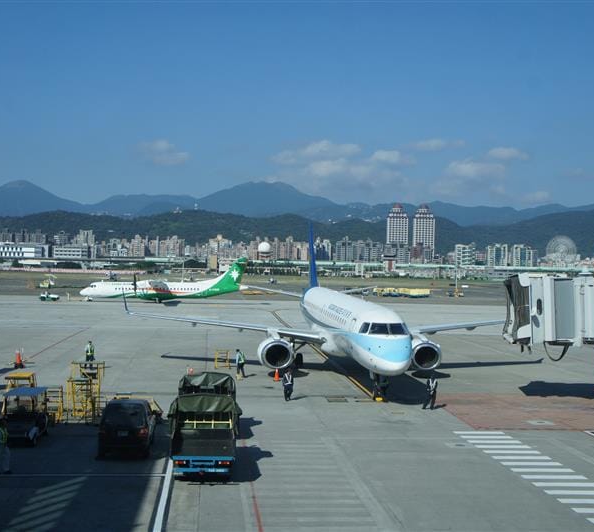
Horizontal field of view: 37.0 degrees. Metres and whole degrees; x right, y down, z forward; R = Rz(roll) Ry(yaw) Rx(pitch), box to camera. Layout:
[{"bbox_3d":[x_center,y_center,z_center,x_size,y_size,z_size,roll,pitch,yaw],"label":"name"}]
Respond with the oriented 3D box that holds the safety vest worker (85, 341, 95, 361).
[{"bbox_3d":[-13.054,5.627,56.003,0.550,1.720,0.420,1,0,0],"label":"safety vest worker"}]

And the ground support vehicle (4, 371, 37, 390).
[{"bbox_3d":[-11.699,5.588,38.100,1.250,1.850,2.700,1,0,-5],"label":"ground support vehicle"}]

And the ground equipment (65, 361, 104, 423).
[{"bbox_3d":[-9.000,5.349,38.000,1.500,2.450,2.000,1,0,-5],"label":"ground equipment"}]

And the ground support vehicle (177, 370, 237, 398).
[{"bbox_3d":[-3.695,5.596,36.800,2.100,2.200,5.000,1,0,-6],"label":"ground support vehicle"}]

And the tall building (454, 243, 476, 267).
[{"bbox_3d":[284.136,-12.489,1499.991,30.000,49.330,25.000,1,0,6],"label":"tall building"}]

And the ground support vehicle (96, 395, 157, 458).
[{"bbox_3d":[-6.105,5.738,32.803,1.750,1.820,4.600,1,0,-5],"label":"ground support vehicle"}]

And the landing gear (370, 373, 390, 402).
[{"bbox_3d":[4.163,6.143,44.911,0.800,1.450,0.850,1,0,-6],"label":"landing gear"}]

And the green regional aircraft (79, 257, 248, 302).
[{"bbox_3d":[-22.462,2.197,146.500,27.170,7.650,27.050,1,0,-12],"label":"green regional aircraft"}]

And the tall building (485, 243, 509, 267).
[{"bbox_3d":[339.886,-11.889,1499.991,32.000,50.529,25.000,1,0,6],"label":"tall building"}]

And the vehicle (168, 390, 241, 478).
[{"bbox_3d":[-3.051,5.575,29.753,2.100,2.280,4.600,1,0,-5],"label":"vehicle"}]

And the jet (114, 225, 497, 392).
[{"bbox_3d":[2.709,1.553,59.647,28.720,10.550,36.240,1,0,-6],"label":"jet"}]

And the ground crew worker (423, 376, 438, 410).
[{"bbox_3d":[6.442,6.115,42.796,0.600,1.630,0.500,1,0,21],"label":"ground crew worker"}]

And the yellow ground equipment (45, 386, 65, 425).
[{"bbox_3d":[-10.304,5.795,37.800,0.950,1.500,1.200,1,0,-5],"label":"yellow ground equipment"}]

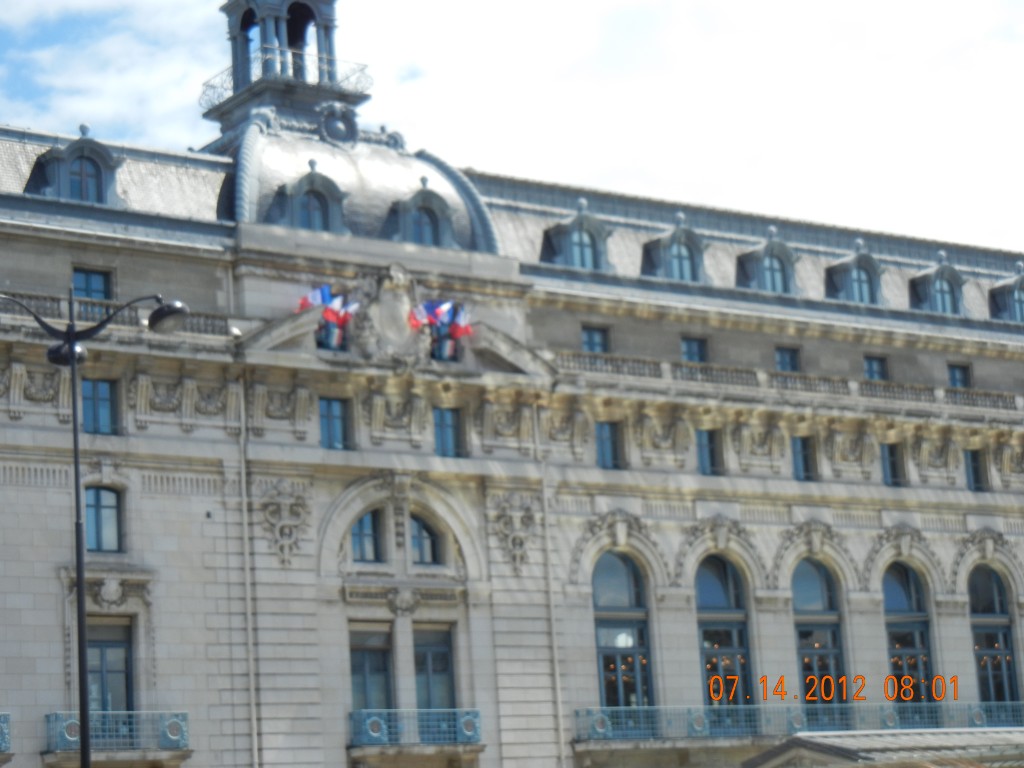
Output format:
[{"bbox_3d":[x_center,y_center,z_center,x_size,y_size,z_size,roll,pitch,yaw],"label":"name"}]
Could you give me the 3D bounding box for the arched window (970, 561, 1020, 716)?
[{"bbox_3d":[17.281,9.383,81.716,2.201,5.917,0.350,5,-15,-34],"label":"arched window"}]

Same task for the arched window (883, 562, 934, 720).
[{"bbox_3d":[13.840,9.113,79.345,2.136,5.855,0.350,5,-15,-34],"label":"arched window"}]

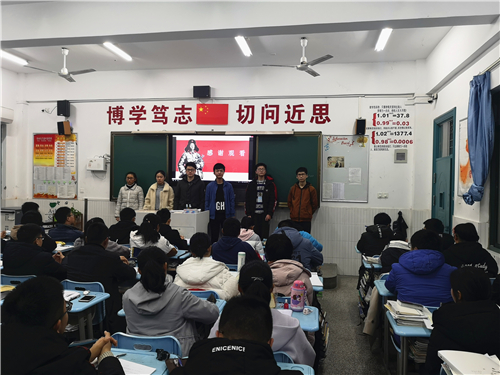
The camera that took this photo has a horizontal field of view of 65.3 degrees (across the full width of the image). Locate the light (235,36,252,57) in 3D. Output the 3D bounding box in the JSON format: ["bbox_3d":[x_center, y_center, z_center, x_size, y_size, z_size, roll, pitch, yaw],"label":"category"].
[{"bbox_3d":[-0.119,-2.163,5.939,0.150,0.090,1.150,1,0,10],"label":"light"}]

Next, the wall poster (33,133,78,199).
[{"bbox_3d":[-3.944,-0.432,7.890,1.000,1.340,0.025,1,0,10],"label":"wall poster"}]

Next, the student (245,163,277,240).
[{"bbox_3d":[0.181,0.488,6.423,0.550,1.781,0.320,1,1,10],"label":"student"}]

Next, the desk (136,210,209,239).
[{"bbox_3d":[-1.322,0.864,6.352,1.080,1.000,0.620,1,0,10],"label":"desk"}]

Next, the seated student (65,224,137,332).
[{"bbox_3d":[-1.323,0.953,3.546,0.540,1.240,0.660,1,1,10],"label":"seated student"}]

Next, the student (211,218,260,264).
[{"bbox_3d":[-0.147,0.963,4.255,0.520,1.230,0.660,1,1,10],"label":"student"}]

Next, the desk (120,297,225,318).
[{"bbox_3d":[-0.482,1.153,2.521,0.610,0.750,0.430,1,1,11],"label":"desk"}]

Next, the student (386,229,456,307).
[{"bbox_3d":[1.252,0.943,2.907,0.520,1.270,0.680,1,0,10],"label":"student"}]

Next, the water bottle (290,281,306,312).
[{"bbox_3d":[0.336,0.760,2.720,0.090,0.205,0.085,1,1,7],"label":"water bottle"}]

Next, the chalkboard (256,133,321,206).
[{"bbox_3d":[0.671,-0.317,6.834,1.140,1.310,0.060,1,1,11],"label":"chalkboard"}]

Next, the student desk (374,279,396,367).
[{"bbox_3d":[1.336,1.198,3.177,0.600,0.760,0.420,1,0,10],"label":"student desk"}]

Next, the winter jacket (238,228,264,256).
[{"bbox_3d":[0.007,0.817,5.119,0.460,0.580,0.380,1,1,10],"label":"winter jacket"}]

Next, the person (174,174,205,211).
[{"bbox_3d":[-1.052,0.456,6.839,0.540,1.786,0.320,1,1,10],"label":"person"}]

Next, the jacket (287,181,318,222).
[{"bbox_3d":[0.861,0.244,6.354,0.500,0.630,0.270,1,1,11],"label":"jacket"}]

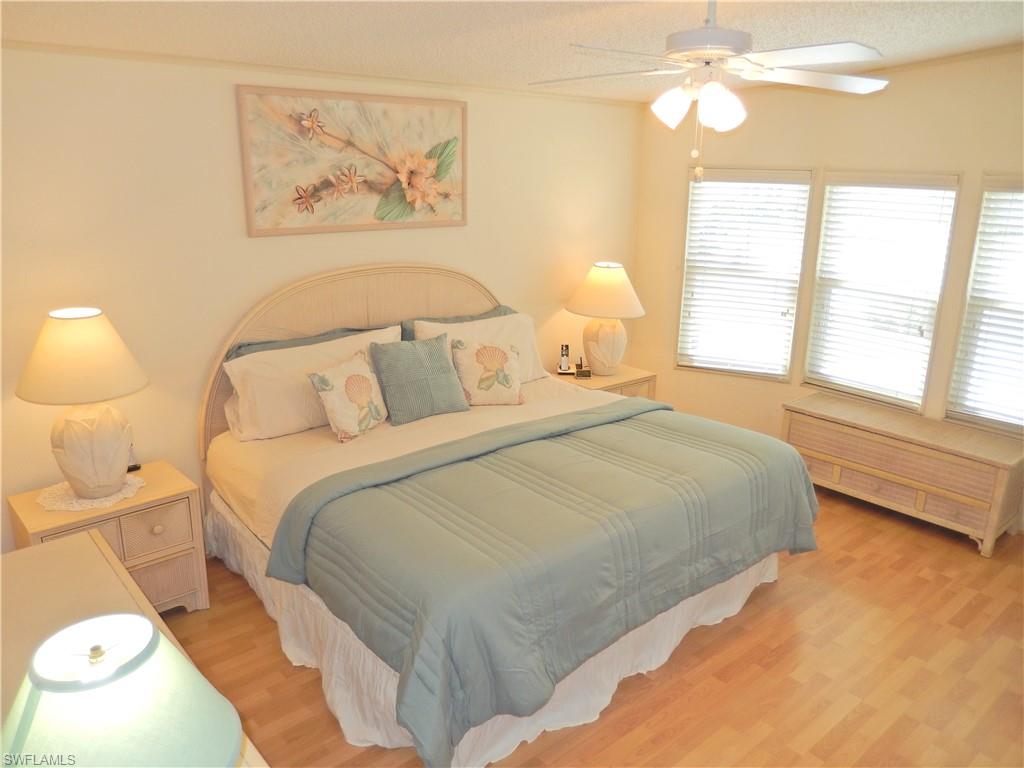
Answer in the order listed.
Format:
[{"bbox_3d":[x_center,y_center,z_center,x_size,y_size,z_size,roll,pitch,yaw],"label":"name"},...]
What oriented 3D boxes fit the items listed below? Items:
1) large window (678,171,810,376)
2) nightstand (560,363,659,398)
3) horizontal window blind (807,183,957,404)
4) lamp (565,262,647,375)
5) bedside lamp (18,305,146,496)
[{"bbox_3d":[1.627,-0.774,5.272,0.805,1.434,0.090,8,18,25],"label":"large window"},{"bbox_3d":[0.580,0.212,5.027,0.605,0.571,0.447,-14,22,-40],"label":"nightstand"},{"bbox_3d":[2.296,-0.601,4.702,0.060,1.355,0.794,-12,20,-35],"label":"horizontal window blind"},{"bbox_3d":[0.617,-0.421,4.884,0.515,0.725,0.515,0,17,0],"label":"lamp"},{"bbox_3d":[-1.749,0.093,3.066,0.495,0.750,0.495,-14,22,-40],"label":"bedside lamp"}]

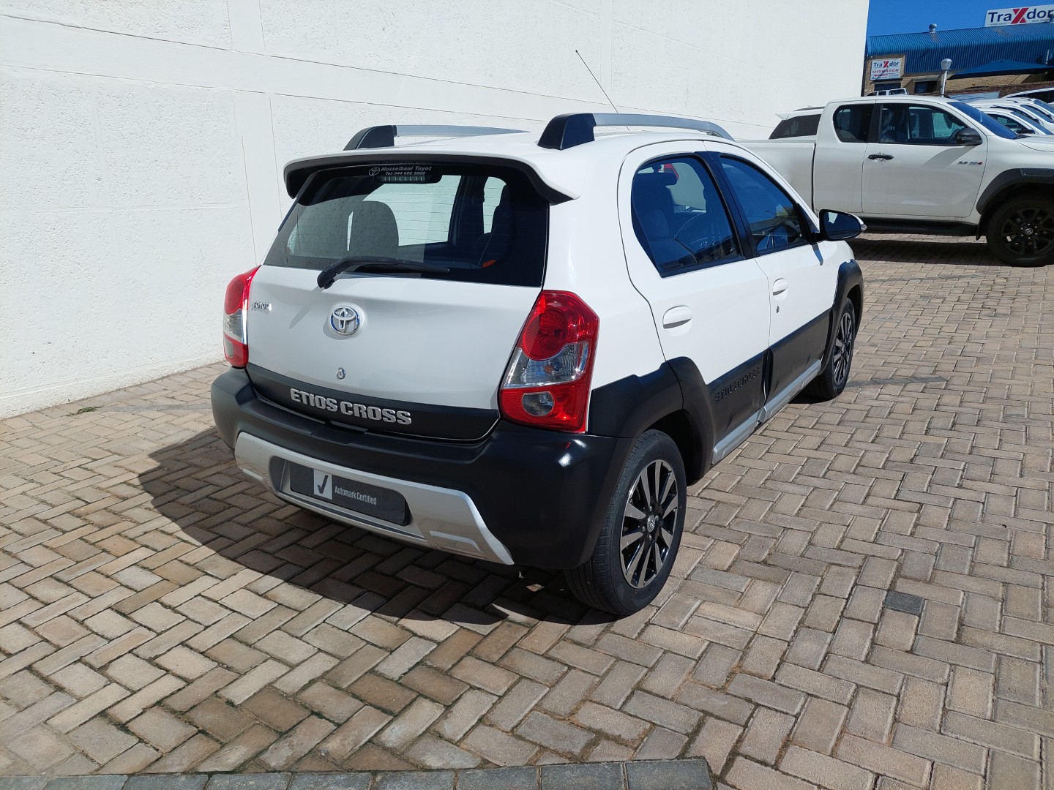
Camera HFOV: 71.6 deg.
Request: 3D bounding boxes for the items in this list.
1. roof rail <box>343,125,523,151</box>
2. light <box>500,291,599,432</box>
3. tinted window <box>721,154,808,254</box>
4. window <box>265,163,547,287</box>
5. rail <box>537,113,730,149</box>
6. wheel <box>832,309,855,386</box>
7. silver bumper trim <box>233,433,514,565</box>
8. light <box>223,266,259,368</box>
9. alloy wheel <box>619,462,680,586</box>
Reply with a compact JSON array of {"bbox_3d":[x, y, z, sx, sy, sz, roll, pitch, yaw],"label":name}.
[{"bbox_3d":[-0.278,-1.115,3.229,0.075,0.115,1.450,10,21,34],"label":"roof rail"},{"bbox_3d":[0.064,-0.090,1.959,0.215,0.375,0.240,10,21,34],"label":"light"},{"bbox_3d":[1.057,-0.831,3.154,0.060,0.410,0.800,-15,7,39],"label":"tinted window"},{"bbox_3d":[-0.430,-0.551,2.321,1.230,0.390,0.080,10,-10,34],"label":"window"},{"bbox_3d":[0.480,-0.979,2.709,0.075,0.115,1.450,10,21,34],"label":"rail"},{"bbox_3d":[1.757,-0.275,4.235,0.160,0.410,0.410,10,21,34],"label":"wheel"},{"bbox_3d":[-0.581,0.285,2.308,1.290,0.235,0.150,10,21,34],"label":"silver bumper trim"},{"bbox_3d":[-1.029,-0.275,2.712,0.215,0.375,0.240,10,21,34],"label":"light"},{"bbox_3d":[0.332,0.395,2.346,0.160,0.410,0.410,10,21,34],"label":"alloy wheel"}]

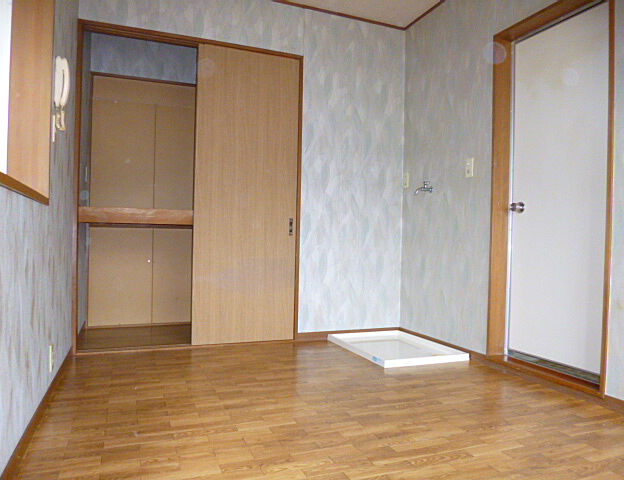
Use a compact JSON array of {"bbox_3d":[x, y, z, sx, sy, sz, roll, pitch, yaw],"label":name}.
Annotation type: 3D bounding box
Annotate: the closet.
[{"bbox_3d":[-0.882,-0.314,3.297,1.460,2.060,0.660,1,0,-21],"label":"closet"}]

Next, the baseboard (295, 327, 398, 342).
[{"bbox_3d":[0.300,0.713,3.367,0.860,0.055,0.015,1,0,-21],"label":"baseboard"}]

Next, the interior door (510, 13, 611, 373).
[{"bbox_3d":[1.407,-0.264,2.516,0.040,1.920,0.635,1,0,-25],"label":"interior door"}]

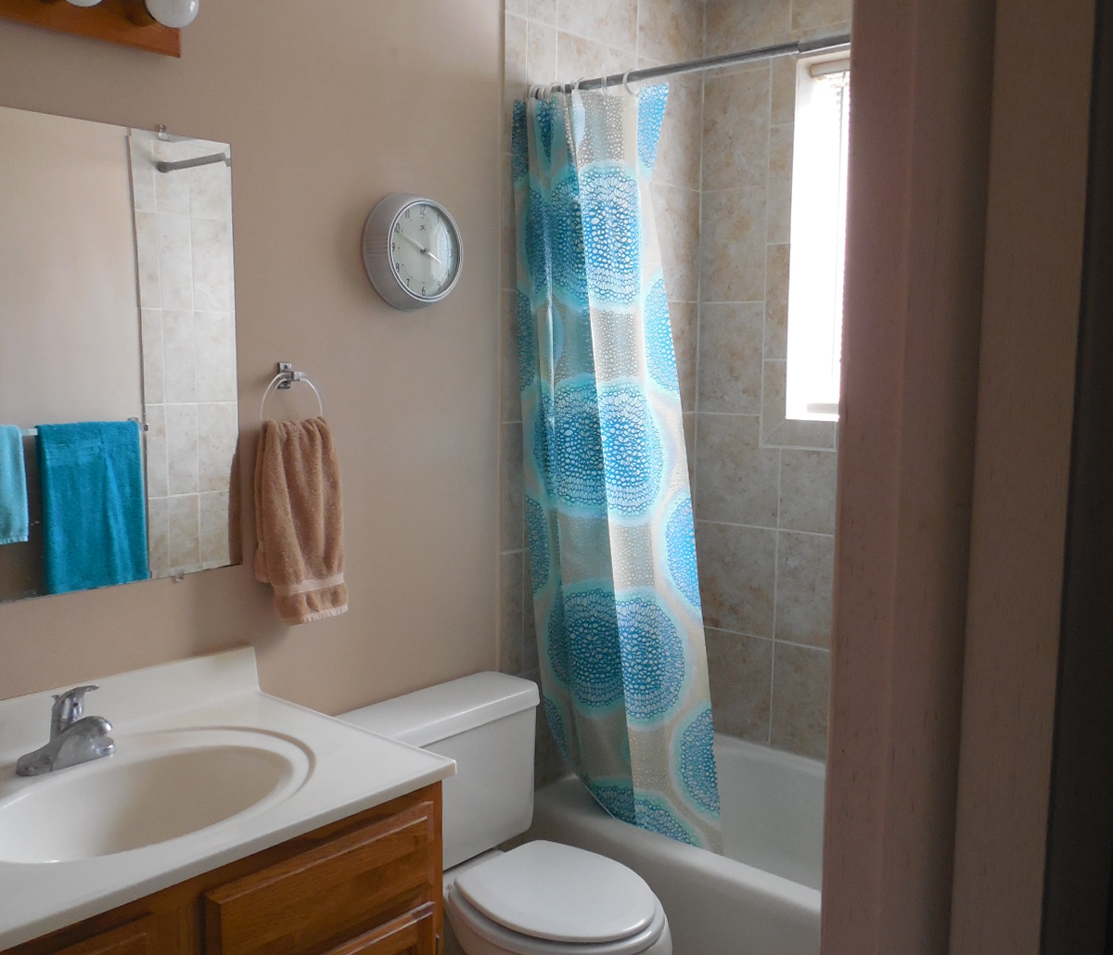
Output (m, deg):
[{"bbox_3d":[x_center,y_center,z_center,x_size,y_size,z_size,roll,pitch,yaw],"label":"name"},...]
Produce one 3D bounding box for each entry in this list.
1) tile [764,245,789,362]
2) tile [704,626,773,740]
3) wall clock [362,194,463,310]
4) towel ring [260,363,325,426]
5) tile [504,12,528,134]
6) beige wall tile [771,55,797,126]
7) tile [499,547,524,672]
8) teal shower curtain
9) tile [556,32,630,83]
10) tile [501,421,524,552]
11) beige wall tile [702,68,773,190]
[{"bbox_3d":[0.592,-0.470,2.868,0.067,0.304,0.010,7,9,42],"label":"tile"},{"bbox_3d":[0.500,0.588,3.068,0.276,0.304,0.010,7,9,42],"label":"tile"},{"bbox_3d":[-0.285,-0.468,2.221,0.070,0.242,0.242,7,9,42],"label":"wall clock"},{"bbox_3d":[-0.515,-0.138,2.067,0.056,0.162,0.141,6,9,42],"label":"towel ring"},{"bbox_3d":[-0.097,-0.903,2.477,0.010,0.308,0.071,6,9,42],"label":"tile"},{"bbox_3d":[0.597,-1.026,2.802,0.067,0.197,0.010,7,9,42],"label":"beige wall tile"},{"bbox_3d":[-0.107,0.333,2.617,0.010,0.308,0.071,6,9,42],"label":"tile"},{"bbox_3d":[0.144,0.024,2.411,0.522,1.759,0.125,7,9,42],"label":"teal shower curtain"},{"bbox_3d":[0.104,-0.925,2.692,0.010,0.308,0.307,6,9,42],"label":"tile"},{"bbox_3d":[-0.104,0.024,2.582,0.010,0.308,0.071,6,9,42],"label":"tile"},{"bbox_3d":[0.490,-0.939,2.910,0.214,0.304,0.010,7,9,42],"label":"beige wall tile"}]

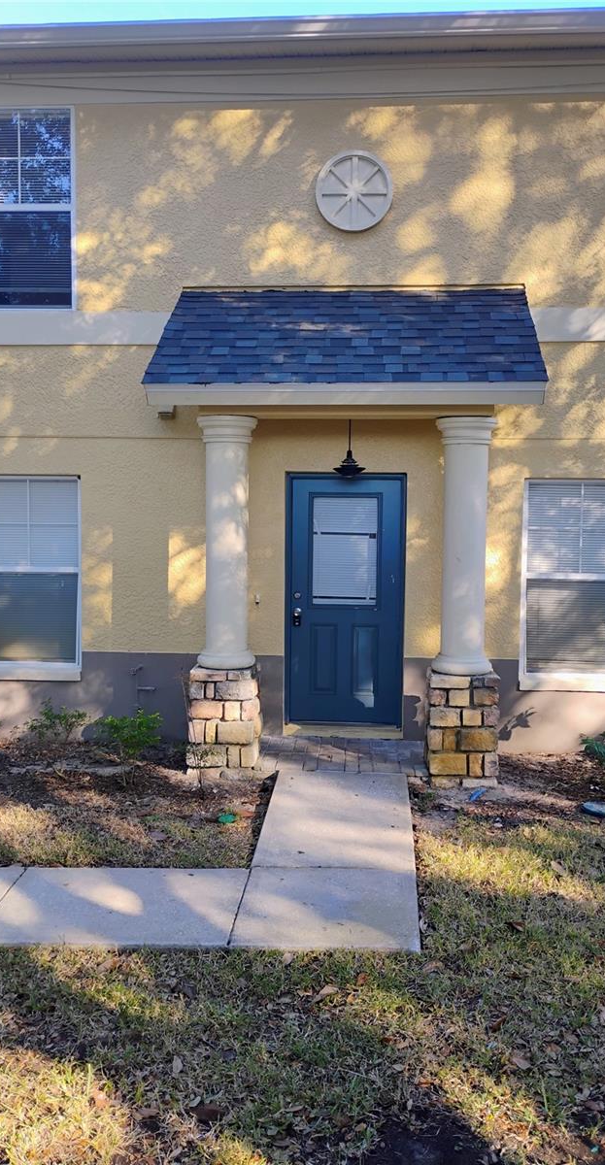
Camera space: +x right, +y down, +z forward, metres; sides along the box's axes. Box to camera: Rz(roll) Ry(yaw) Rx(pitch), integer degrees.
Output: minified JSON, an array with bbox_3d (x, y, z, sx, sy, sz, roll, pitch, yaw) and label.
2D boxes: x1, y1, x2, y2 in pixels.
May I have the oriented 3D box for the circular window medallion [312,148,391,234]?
[{"bbox_3d":[0.407,-3.101,7.468,0.606,0.613,0.070,1,4,4],"label":"circular window medallion"}]

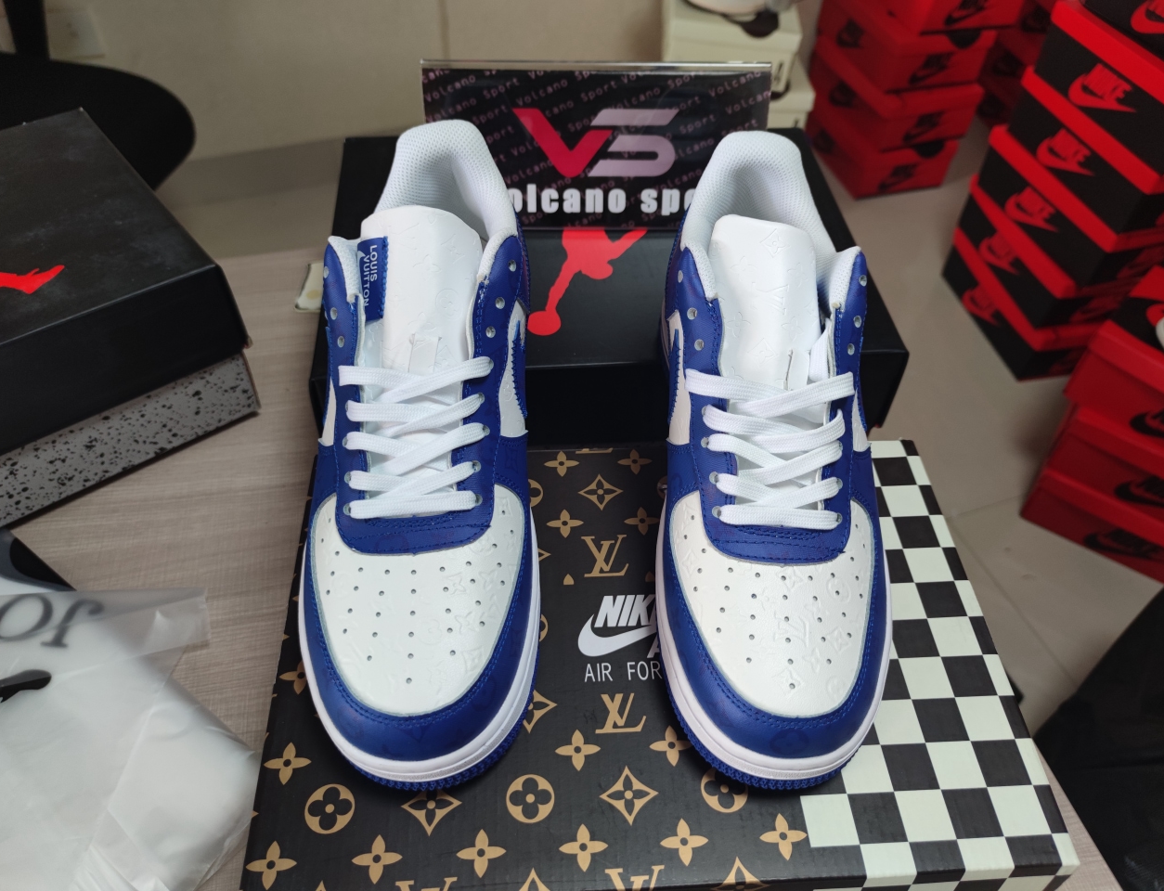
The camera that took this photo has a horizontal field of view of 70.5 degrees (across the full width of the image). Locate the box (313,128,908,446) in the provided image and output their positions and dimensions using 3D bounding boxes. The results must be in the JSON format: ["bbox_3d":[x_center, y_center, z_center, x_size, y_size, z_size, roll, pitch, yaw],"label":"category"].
[{"bbox_3d":[0.007,-0.099,0.599,0.344,0.135,0.241,-3,52,-5],"label":"box"}]

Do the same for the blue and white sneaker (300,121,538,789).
[{"bbox_3d":[-0.073,-0.012,0.370,0.111,0.130,0.307,-1,62,-3],"label":"blue and white sneaker"}]

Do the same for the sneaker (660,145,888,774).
[{"bbox_3d":[0.092,-0.010,0.379,0.112,0.130,0.307,2,62,-1],"label":"sneaker"}]

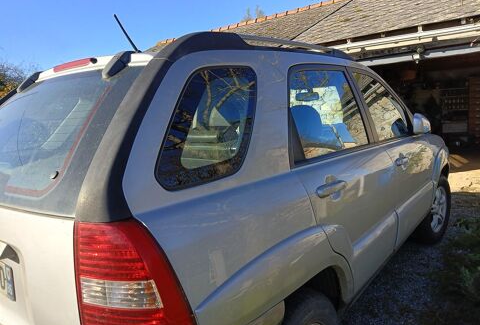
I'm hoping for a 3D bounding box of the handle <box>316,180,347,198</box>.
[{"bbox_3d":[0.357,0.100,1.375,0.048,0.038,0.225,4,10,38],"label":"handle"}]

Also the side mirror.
[{"bbox_3d":[1.368,-0.296,2.720,0.110,0.170,0.200,2,9,28],"label":"side mirror"}]

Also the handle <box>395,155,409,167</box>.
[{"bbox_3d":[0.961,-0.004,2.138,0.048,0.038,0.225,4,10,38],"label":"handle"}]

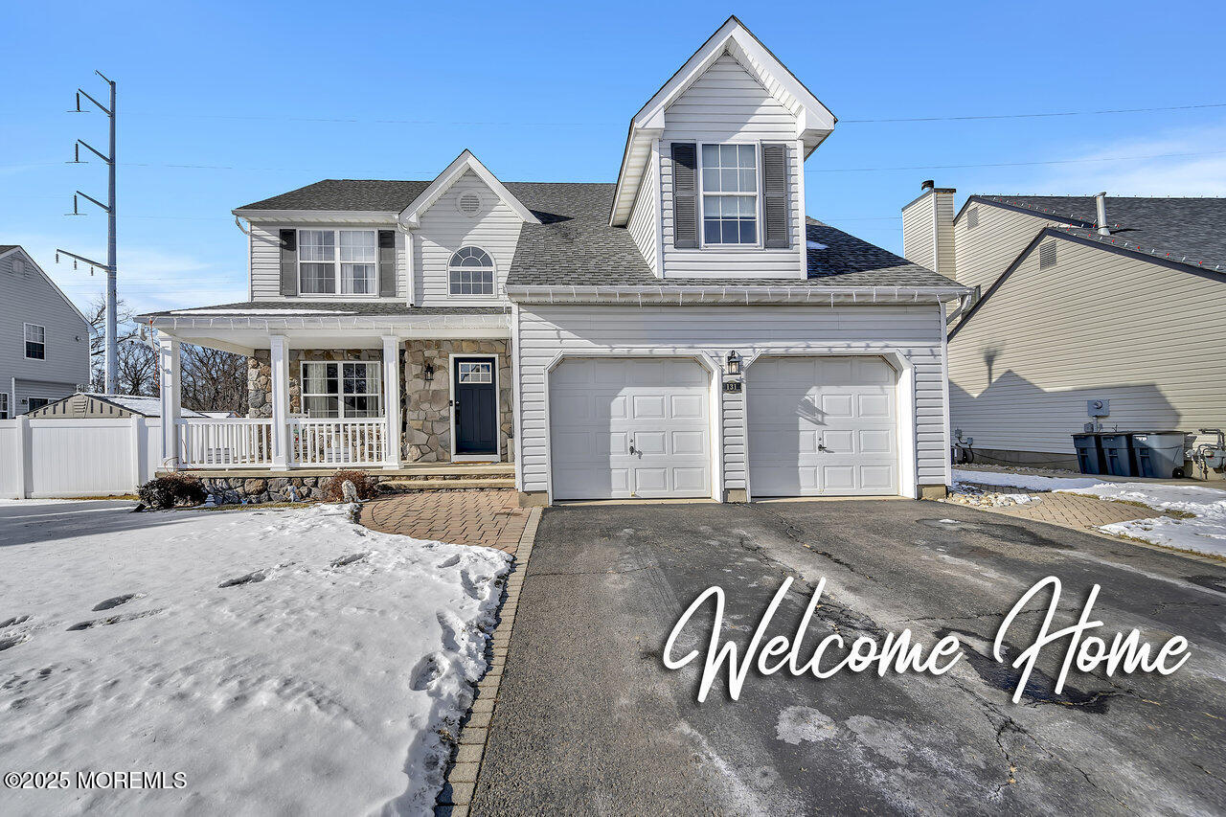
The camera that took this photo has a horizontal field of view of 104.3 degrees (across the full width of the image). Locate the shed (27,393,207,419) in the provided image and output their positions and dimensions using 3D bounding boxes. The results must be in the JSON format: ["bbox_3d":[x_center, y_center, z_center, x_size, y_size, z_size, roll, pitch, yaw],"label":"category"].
[{"bbox_3d":[-13.123,0.880,12.691,3.050,2.400,2.050,-1,-2,-3],"label":"shed"}]

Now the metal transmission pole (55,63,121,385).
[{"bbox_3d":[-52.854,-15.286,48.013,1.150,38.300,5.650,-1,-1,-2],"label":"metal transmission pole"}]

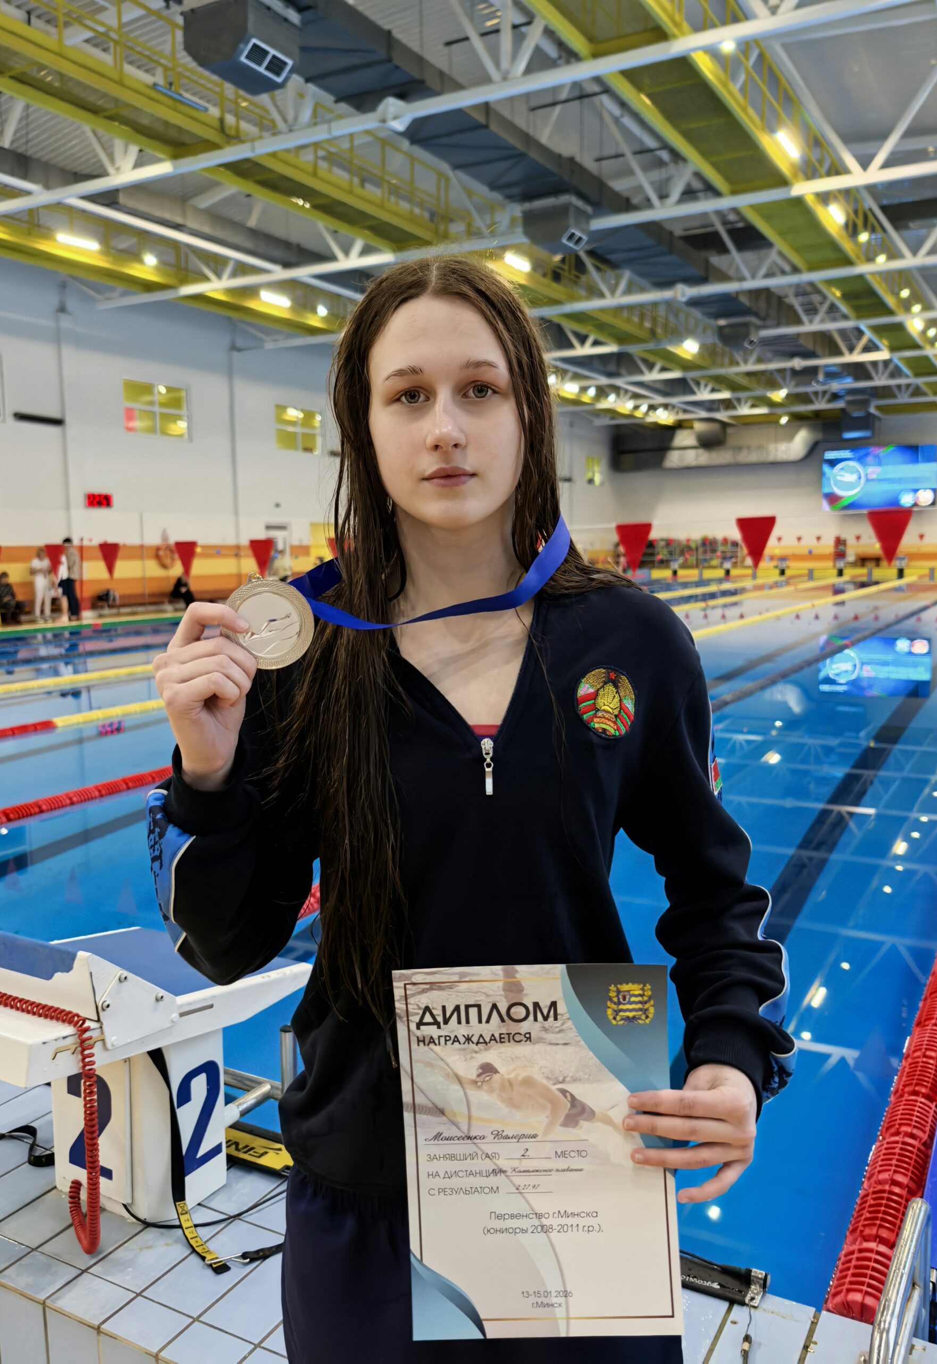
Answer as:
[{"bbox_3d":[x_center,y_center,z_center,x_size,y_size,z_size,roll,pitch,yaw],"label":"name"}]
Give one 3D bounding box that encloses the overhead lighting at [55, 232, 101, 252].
[{"bbox_3d":[-7.594,-8.530,20.631,0.150,0.170,1.050,3,8,29],"label":"overhead lighting"}]

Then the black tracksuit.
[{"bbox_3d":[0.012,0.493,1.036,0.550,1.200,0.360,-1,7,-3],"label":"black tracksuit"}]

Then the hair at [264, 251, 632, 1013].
[{"bbox_3d":[-0.013,-0.047,1.002,0.310,0.690,0.250,-1,7,-1],"label":"hair"}]

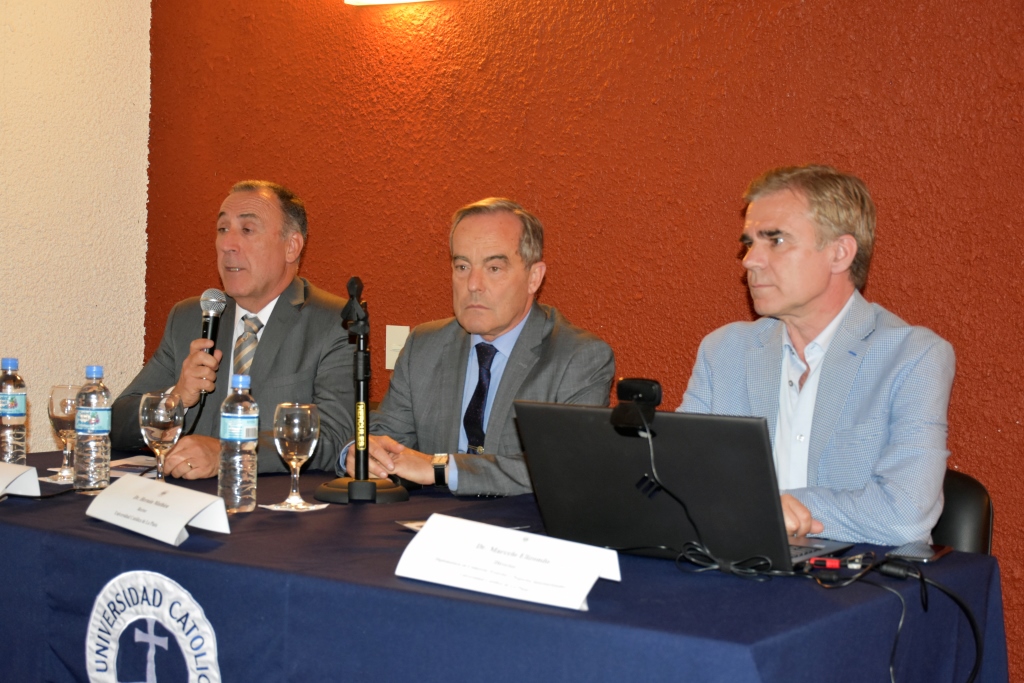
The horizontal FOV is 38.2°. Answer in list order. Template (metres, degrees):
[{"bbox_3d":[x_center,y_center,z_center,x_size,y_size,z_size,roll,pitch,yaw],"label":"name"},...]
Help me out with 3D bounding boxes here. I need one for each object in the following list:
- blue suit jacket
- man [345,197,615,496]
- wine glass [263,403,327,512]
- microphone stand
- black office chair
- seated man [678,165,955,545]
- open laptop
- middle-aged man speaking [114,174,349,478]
[{"bbox_3d":[0.492,0.213,2.391,0.539,0.594,0.441,2,1,34],"label":"blue suit jacket"},{"bbox_3d":[-0.080,0.376,2.650,0.568,1.272,0.706,2,1,31],"label":"man"},{"bbox_3d":[-0.350,0.185,2.393,0.075,0.170,0.075,2,1,34],"label":"wine glass"},{"bbox_3d":[-0.254,0.079,2.547,0.164,0.380,0.164,2,1,-5],"label":"microphone stand"},{"bbox_3d":[0.465,0.622,2.446,0.500,0.821,0.539,2,1,34],"label":"black office chair"},{"bbox_3d":[0.423,0.376,2.344,0.568,1.314,0.706,2,1,34],"label":"seated man"},{"bbox_3d":[0.243,0.189,2.030,0.352,0.211,0.355,2,1,31],"label":"open laptop"},{"bbox_3d":[-0.565,0.333,2.980,0.568,1.317,0.706,2,1,27],"label":"middle-aged man speaking"}]

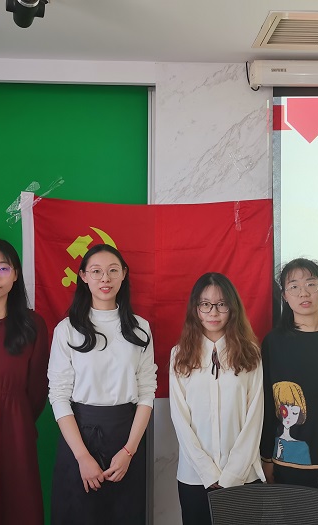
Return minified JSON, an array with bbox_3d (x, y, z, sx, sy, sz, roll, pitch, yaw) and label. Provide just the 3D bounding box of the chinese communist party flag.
[{"bbox_3d":[-0.050,0.165,2.650,1.200,0.970,0.060,0,0,-2],"label":"chinese communist party flag"}]

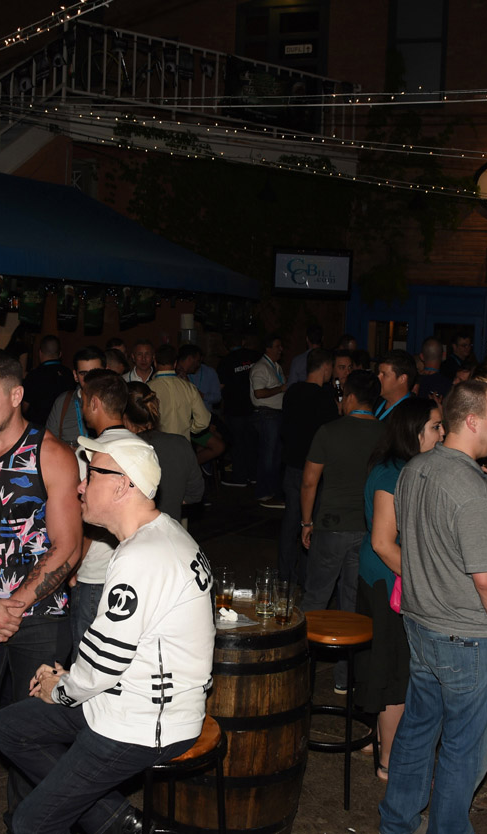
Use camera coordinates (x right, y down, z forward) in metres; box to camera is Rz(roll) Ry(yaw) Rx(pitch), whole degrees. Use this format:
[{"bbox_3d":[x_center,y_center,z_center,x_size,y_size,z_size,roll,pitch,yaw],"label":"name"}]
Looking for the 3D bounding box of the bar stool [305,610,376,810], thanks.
[{"bbox_3d":[0.368,1.241,4.245,0.400,0.720,0.400,2,5,0],"label":"bar stool"}]

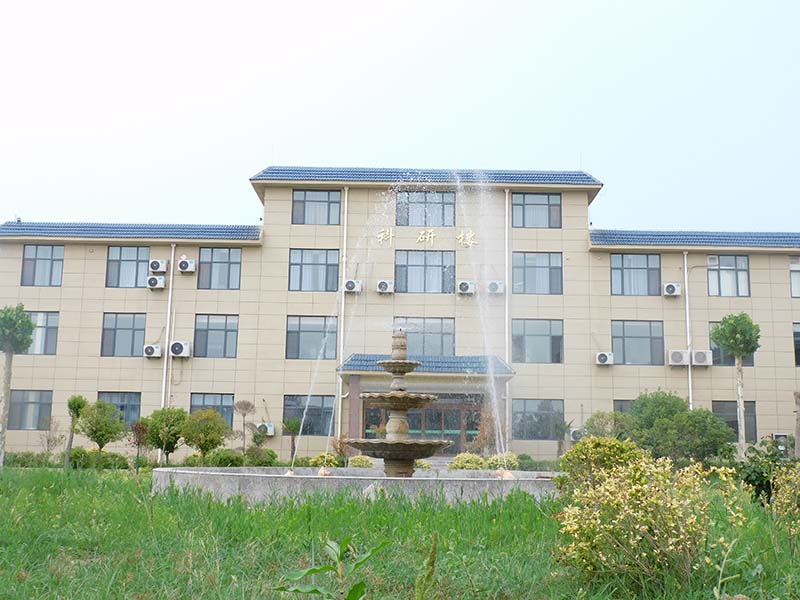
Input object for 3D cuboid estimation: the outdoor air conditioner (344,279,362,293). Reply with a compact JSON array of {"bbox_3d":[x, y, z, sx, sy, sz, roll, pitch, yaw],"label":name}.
[{"bbox_3d":[-2.297,-0.683,46.056,0.780,0.550,0.300,1,-10,1],"label":"outdoor air conditioner"}]

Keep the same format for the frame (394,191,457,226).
[{"bbox_3d":[1.290,-4.564,46.414,2.976,1.770,0.120,1,-9,1],"label":"frame"}]

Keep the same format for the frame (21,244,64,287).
[{"bbox_3d":[-17.828,-1.698,46.154,2.026,2.078,0.120,1,-9,1],"label":"frame"}]

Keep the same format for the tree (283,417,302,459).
[{"bbox_3d":[-4.760,6.268,40.577,0.931,2.248,0.931,1,-9,1],"label":"tree"}]

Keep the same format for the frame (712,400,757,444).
[{"bbox_3d":[15.756,5.758,43.519,2.050,1.936,0.120,1,-10,1],"label":"frame"}]

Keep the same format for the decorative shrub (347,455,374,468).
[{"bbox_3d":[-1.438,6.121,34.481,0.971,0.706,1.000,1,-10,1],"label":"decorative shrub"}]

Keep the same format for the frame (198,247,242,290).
[{"bbox_3d":[-8.977,-1.561,46.031,2.106,2.078,0.120,1,-9,1],"label":"frame"}]

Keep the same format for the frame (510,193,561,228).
[{"bbox_3d":[6.949,-4.512,46.846,2.479,1.816,0.100,1,-10,1],"label":"frame"}]

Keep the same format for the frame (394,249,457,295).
[{"bbox_3d":[1.213,-1.385,44.817,2.887,2.048,0.110,1,-9,1],"label":"frame"}]

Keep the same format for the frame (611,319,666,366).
[{"bbox_3d":[11.342,2.037,44.098,2.428,2.101,0.110,1,-9,1],"label":"frame"}]

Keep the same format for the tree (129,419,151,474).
[{"bbox_3d":[-9.664,5.424,34.234,0.764,2.019,0.750,1,-10,1],"label":"tree"}]

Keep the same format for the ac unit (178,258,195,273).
[{"bbox_3d":[-10.279,-1.615,44.745,0.793,0.571,0.300,1,-10,1],"label":"ac unit"}]

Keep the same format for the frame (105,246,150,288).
[{"bbox_3d":[-13.420,-1.620,45.576,2.090,2.110,0.100,1,-10,1],"label":"frame"}]

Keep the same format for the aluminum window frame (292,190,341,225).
[{"bbox_3d":[-4.110,-4.546,45.529,2.402,1.764,0.120,1,-10,1],"label":"aluminum window frame"}]

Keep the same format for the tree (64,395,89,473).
[{"bbox_3d":[-11.559,4.692,32.646,0.680,2.630,0.650,1,-9,1],"label":"tree"}]

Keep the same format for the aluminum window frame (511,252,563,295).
[{"bbox_3d":[6.643,-1.302,44.722,2.426,2.048,0.110,1,-9,1],"label":"aluminum window frame"}]

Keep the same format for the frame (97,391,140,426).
[{"bbox_3d":[-13.383,5.310,43.925,2.067,1.883,0.110,1,-9,1],"label":"frame"}]

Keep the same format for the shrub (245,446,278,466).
[{"bbox_3d":[-5.715,6.505,38.014,1.374,0.908,1.237,1,-9,1],"label":"shrub"}]

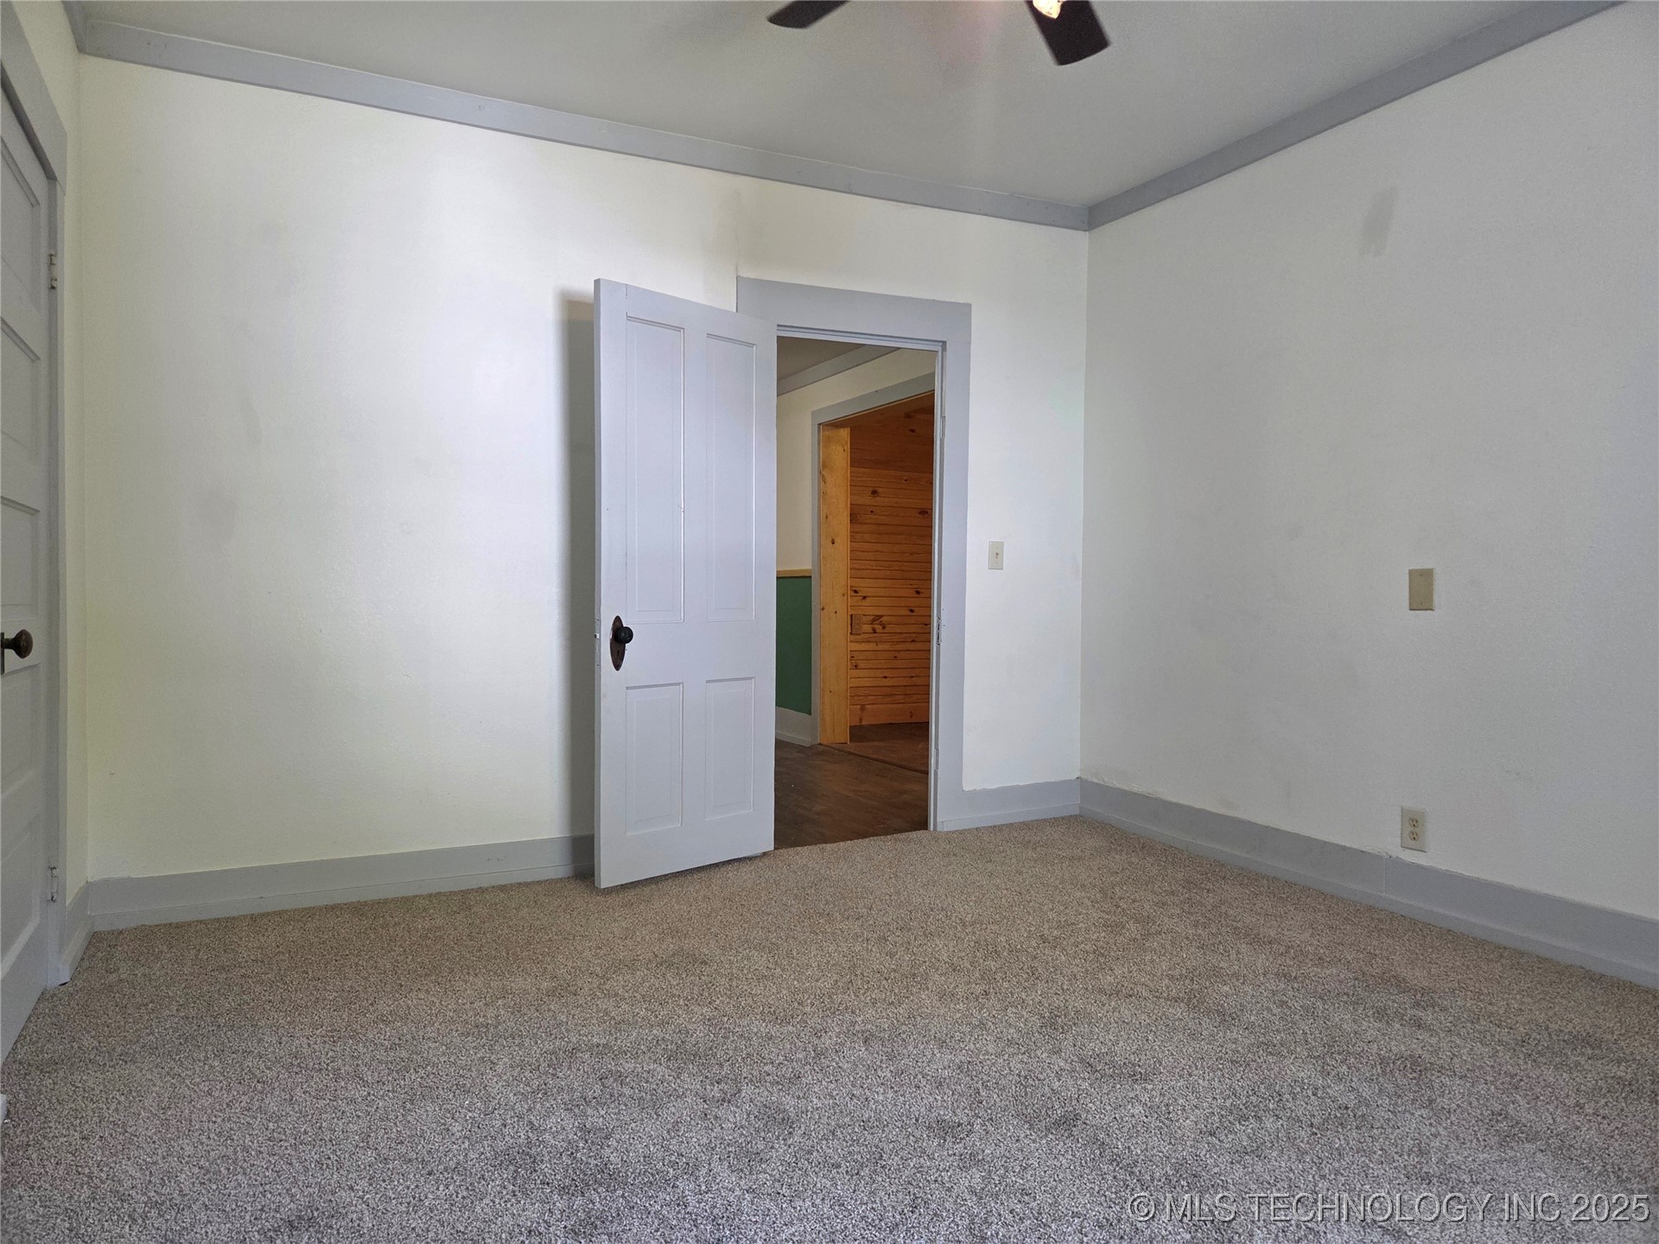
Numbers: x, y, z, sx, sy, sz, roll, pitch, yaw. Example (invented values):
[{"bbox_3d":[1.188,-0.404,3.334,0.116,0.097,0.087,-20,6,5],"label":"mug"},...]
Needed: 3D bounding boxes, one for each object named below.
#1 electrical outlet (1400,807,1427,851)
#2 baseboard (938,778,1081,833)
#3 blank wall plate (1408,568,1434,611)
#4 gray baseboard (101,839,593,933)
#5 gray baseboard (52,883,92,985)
[{"bbox_3d":[1.735,0.619,3.273,0.009,0.115,0.071,-1,2,-26],"label":"electrical outlet"},{"bbox_3d":[0.745,0.747,4.493,0.700,0.155,0.025,-1,2,-26],"label":"baseboard"},{"bbox_3d":[1.740,-0.095,3.241,0.008,0.115,0.071,-1,2,-26],"label":"blank wall plate"},{"bbox_3d":[-1.216,0.783,3.523,1.900,0.152,0.025,-1,2,-26],"label":"gray baseboard"},{"bbox_3d":[-1.983,0.806,2.897,0.026,0.162,0.410,-1,2,-26],"label":"gray baseboard"}]

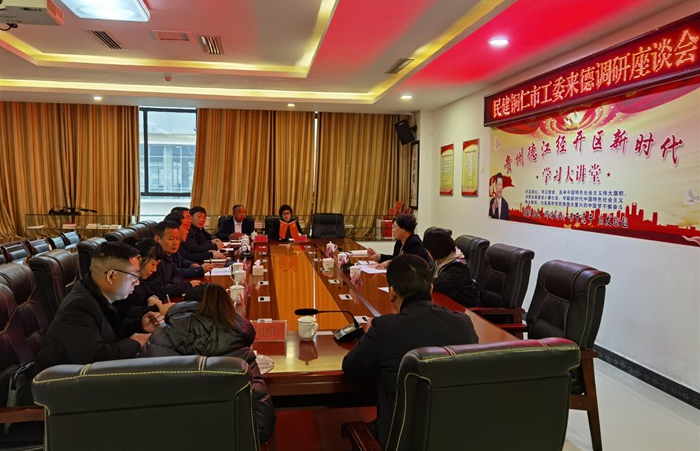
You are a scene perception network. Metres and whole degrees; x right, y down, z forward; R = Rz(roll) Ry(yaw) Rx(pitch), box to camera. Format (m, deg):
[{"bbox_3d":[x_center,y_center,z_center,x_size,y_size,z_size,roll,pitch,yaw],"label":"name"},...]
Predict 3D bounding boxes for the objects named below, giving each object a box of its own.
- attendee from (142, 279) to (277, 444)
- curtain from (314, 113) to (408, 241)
[{"bbox_3d":[-0.573,0.864,2.176,0.540,1.170,0.800,0,4,-9],"label":"attendee"},{"bbox_3d":[0.291,-0.915,10.896,1.926,2.590,0.180,0,4,-9],"label":"curtain"}]

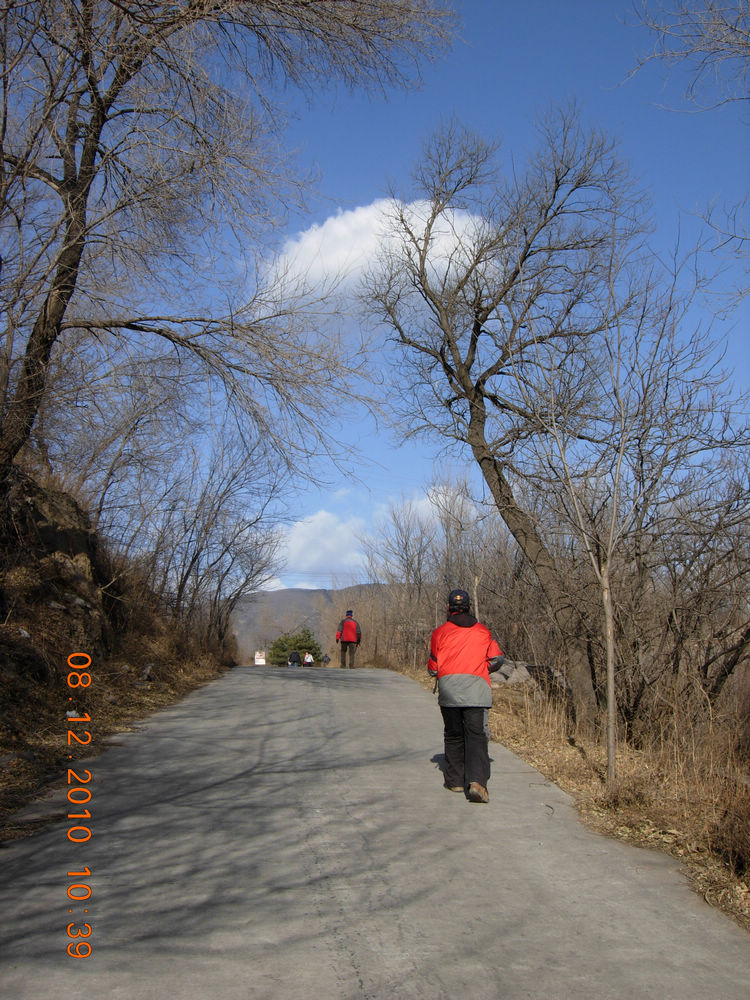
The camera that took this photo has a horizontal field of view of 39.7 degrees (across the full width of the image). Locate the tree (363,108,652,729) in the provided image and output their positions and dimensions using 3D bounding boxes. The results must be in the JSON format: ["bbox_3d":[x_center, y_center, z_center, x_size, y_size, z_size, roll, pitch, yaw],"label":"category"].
[{"bbox_3d":[1.800,-1.300,14.100,3.900,8.600,3.700,0,-7,0],"label":"tree"}]

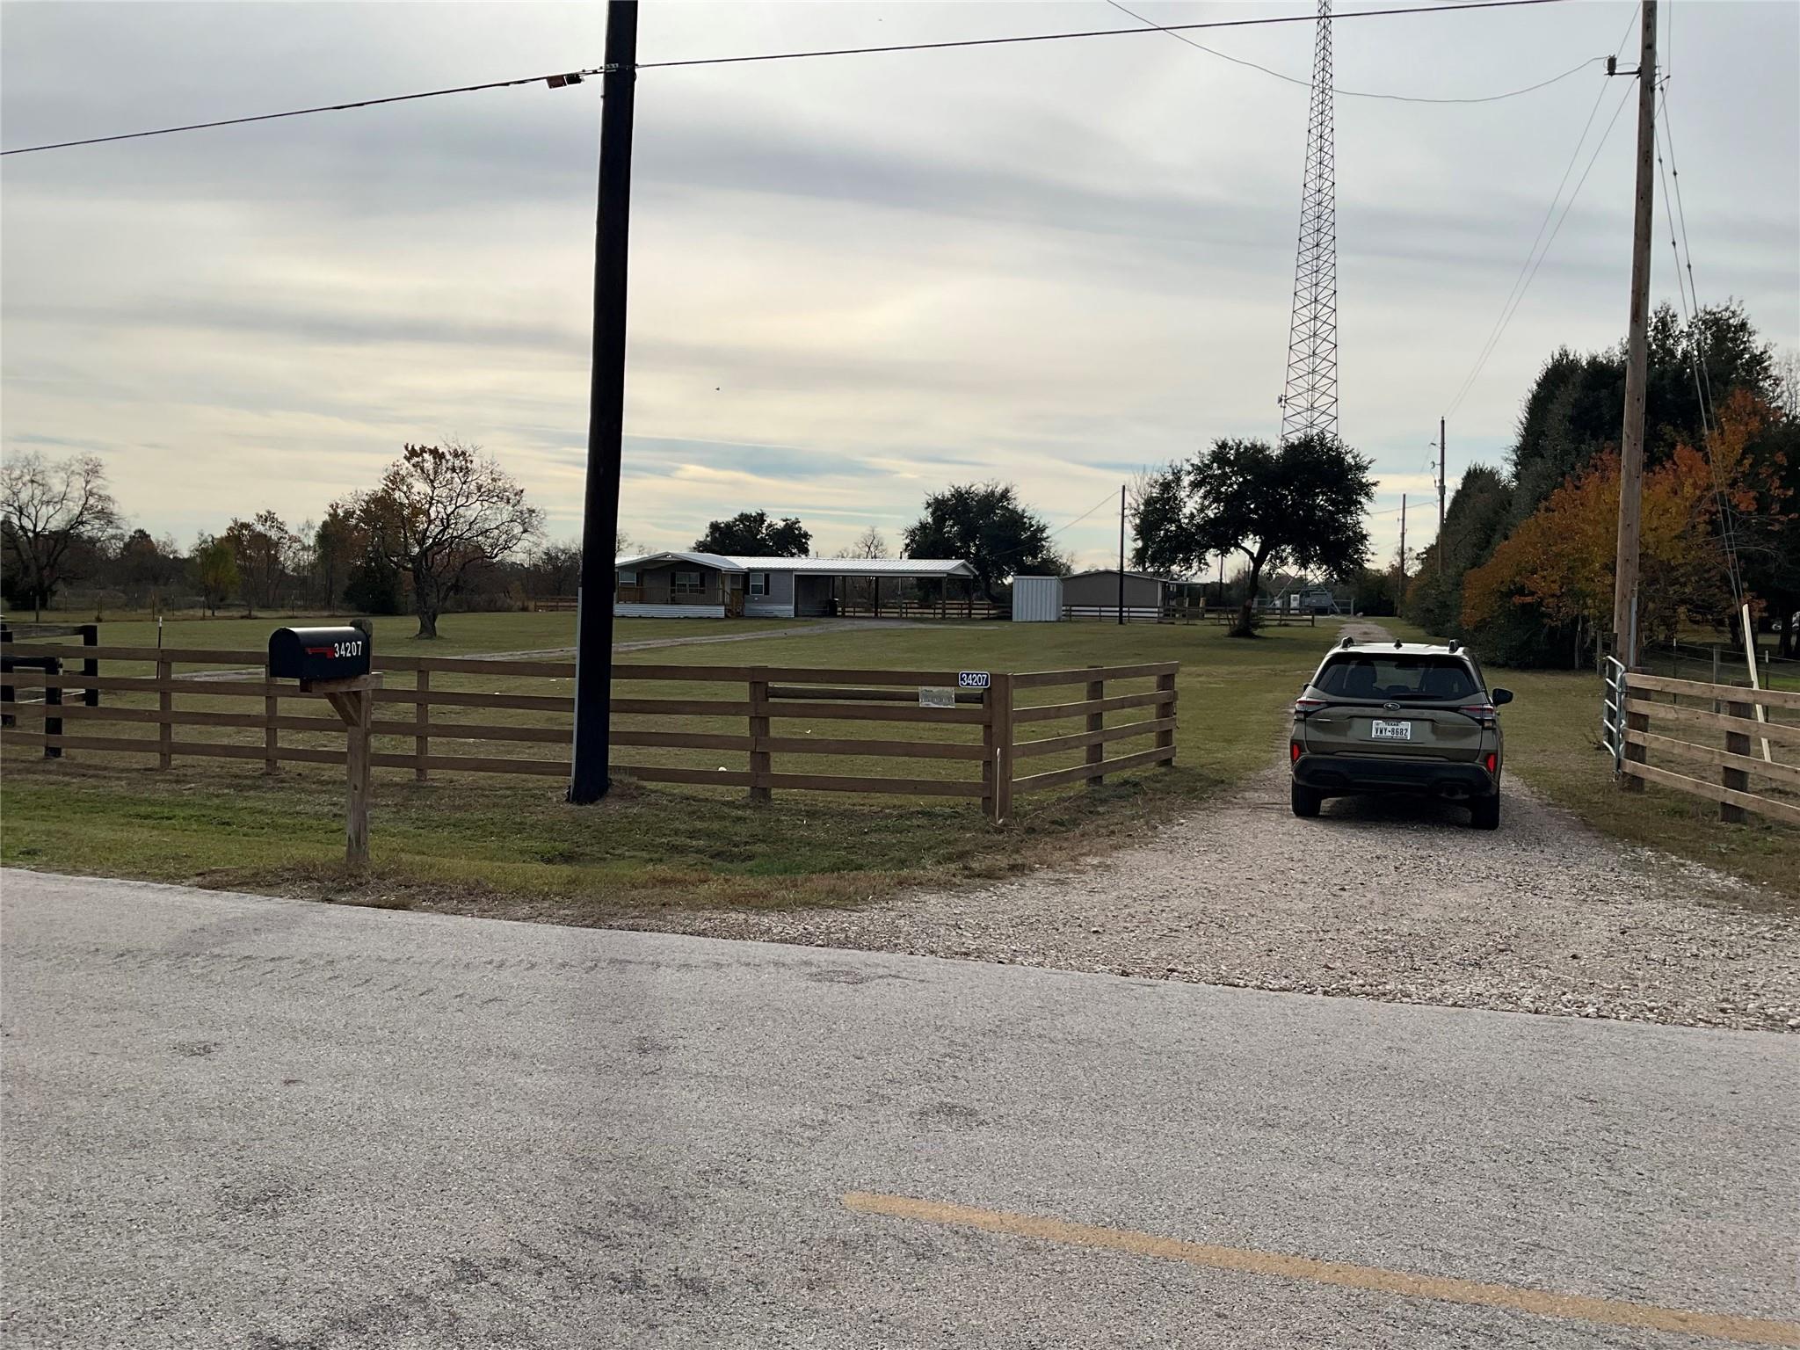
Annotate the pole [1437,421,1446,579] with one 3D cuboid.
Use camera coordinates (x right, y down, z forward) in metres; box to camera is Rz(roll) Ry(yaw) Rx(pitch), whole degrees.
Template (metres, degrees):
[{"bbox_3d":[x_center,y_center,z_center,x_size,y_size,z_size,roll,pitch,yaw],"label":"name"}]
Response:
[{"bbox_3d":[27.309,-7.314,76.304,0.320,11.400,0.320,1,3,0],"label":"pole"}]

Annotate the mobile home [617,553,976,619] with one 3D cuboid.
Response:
[{"bbox_3d":[-7.463,-6.035,101.532,23.900,4.300,9.500,2,3,16],"label":"mobile home"}]

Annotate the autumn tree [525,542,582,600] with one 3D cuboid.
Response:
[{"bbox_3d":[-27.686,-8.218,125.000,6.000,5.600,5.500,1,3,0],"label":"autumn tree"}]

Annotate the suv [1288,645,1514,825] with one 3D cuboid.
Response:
[{"bbox_3d":[5.100,0.456,15.300,1.860,1.710,4.650,2,3,21],"label":"suv"}]

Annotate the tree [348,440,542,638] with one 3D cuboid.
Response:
[{"bbox_3d":[-16.593,-4.975,55.000,7.000,7.100,6.600,1,3,0],"label":"tree"}]

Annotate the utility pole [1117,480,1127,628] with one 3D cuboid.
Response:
[{"bbox_3d":[16.287,-8.781,110.271,0.280,10.150,0.280,1,3,0],"label":"utility pole"}]

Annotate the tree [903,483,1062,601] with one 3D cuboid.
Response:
[{"bbox_3d":[7.655,-11.886,142.331,14.600,12.400,14.000,1,3,0],"label":"tree"}]

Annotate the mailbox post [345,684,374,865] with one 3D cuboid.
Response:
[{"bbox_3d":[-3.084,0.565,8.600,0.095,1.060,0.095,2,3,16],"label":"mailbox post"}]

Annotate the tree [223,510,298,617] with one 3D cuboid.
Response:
[{"bbox_3d":[-40.405,-7.015,95.181,4.700,6.800,4.700,1,3,0],"label":"tree"}]

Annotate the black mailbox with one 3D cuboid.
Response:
[{"bbox_3d":[-3.356,-0.134,8.745,0.223,0.284,0.563,2,3,21],"label":"black mailbox"}]

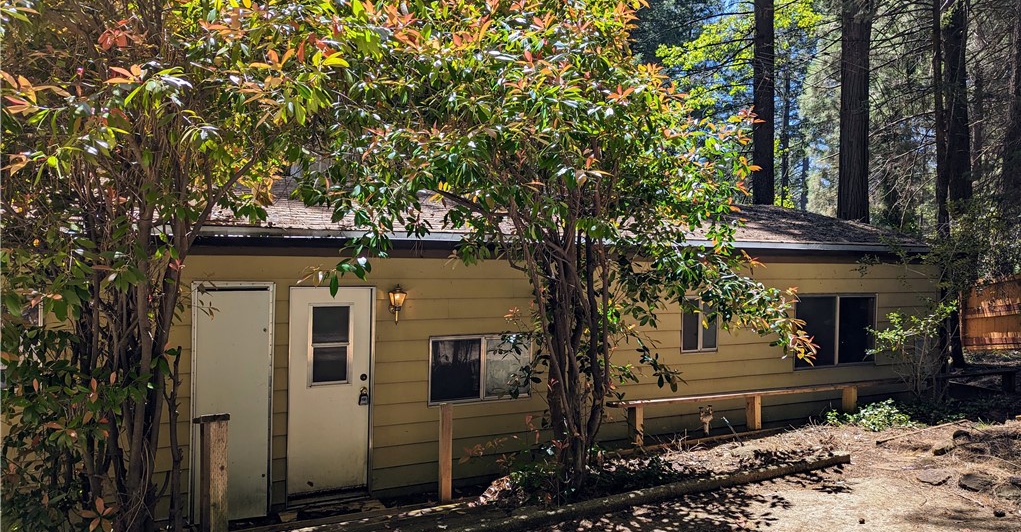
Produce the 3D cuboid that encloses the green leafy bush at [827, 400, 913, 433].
[{"bbox_3d":[4.480,1.840,8.850,0.950,0.270,0.600,1,2,-26],"label":"green leafy bush"}]

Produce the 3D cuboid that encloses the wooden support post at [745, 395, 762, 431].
[{"bbox_3d":[2.931,1.766,8.550,0.100,0.395,0.150,1,2,-26],"label":"wooden support post"}]

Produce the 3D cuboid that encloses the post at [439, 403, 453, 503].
[{"bbox_3d":[-0.610,1.747,6.650,0.095,0.911,0.090,1,2,-26],"label":"post"}]

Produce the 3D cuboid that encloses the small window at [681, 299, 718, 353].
[{"bbox_3d":[2.367,0.741,8.860,0.585,0.688,0.080,1,2,-26],"label":"small window"}]

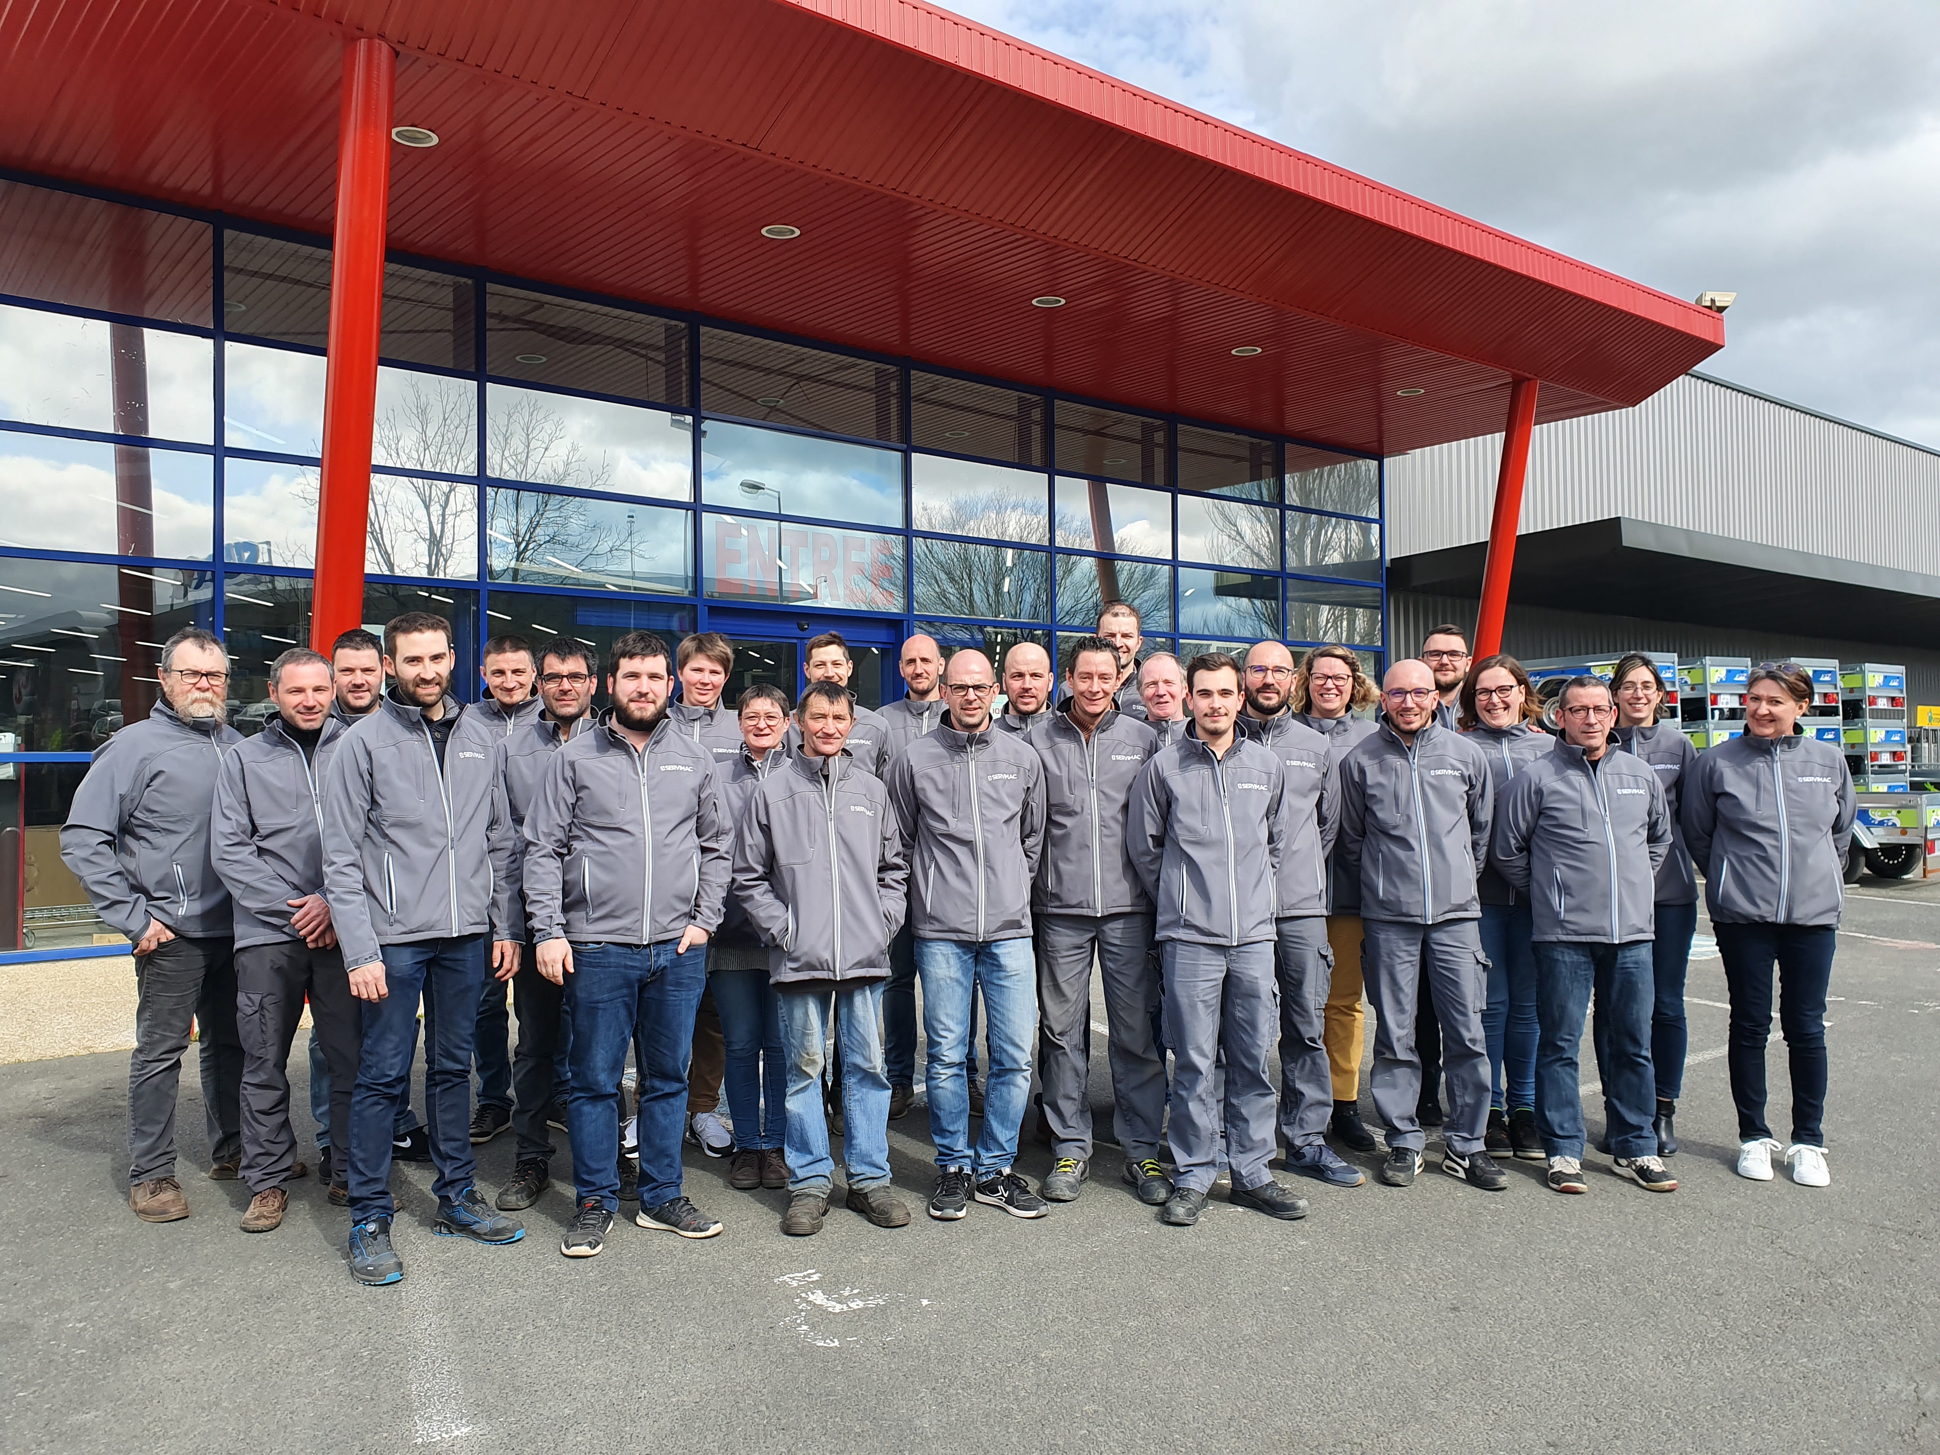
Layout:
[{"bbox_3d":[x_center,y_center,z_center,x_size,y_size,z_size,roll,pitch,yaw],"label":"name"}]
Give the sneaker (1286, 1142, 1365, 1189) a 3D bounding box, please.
[{"bbox_3d":[1.163,1.432,4.833,0.100,0.112,0.280,0,-2,-35],"label":"sneaker"}]

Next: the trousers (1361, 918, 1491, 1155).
[{"bbox_3d":[1.552,0.969,4.972,0.440,0.960,0.290,-1,-2,3],"label":"trousers"}]

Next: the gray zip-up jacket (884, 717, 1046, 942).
[{"bbox_3d":[-0.015,0.304,4.527,0.495,0.700,0.350,0,-1,-6],"label":"gray zip-up jacket"}]

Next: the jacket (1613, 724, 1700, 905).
[{"bbox_3d":[2.379,0.311,5.242,0.460,0.660,0.280,-1,-2,18],"label":"jacket"}]

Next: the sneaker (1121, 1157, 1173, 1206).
[{"bbox_3d":[0.570,1.433,4.701,0.105,0.115,0.285,0,-2,-6],"label":"sneaker"}]

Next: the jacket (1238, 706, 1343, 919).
[{"bbox_3d":[1.006,0.294,4.920,0.520,0.710,0.350,-1,-1,3],"label":"jacket"}]

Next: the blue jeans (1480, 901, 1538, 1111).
[{"bbox_3d":[1.874,0.941,5.040,0.350,0.780,0.270,-1,-1,15],"label":"blue jeans"}]

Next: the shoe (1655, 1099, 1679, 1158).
[{"bbox_3d":[2.423,1.377,5.070,0.090,0.160,0.260,-1,-1,18],"label":"shoe"}]

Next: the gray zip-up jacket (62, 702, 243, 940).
[{"bbox_3d":[-2.593,0.296,4.700,0.390,0.760,0.600,-2,-2,44],"label":"gray zip-up jacket"}]

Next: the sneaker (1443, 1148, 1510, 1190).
[{"bbox_3d":[1.658,1.436,4.821,0.105,0.110,0.275,0,-2,-15],"label":"sneaker"}]

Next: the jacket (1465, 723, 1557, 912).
[{"bbox_3d":[1.887,0.297,5.060,0.500,0.650,0.300,-1,-1,15],"label":"jacket"}]

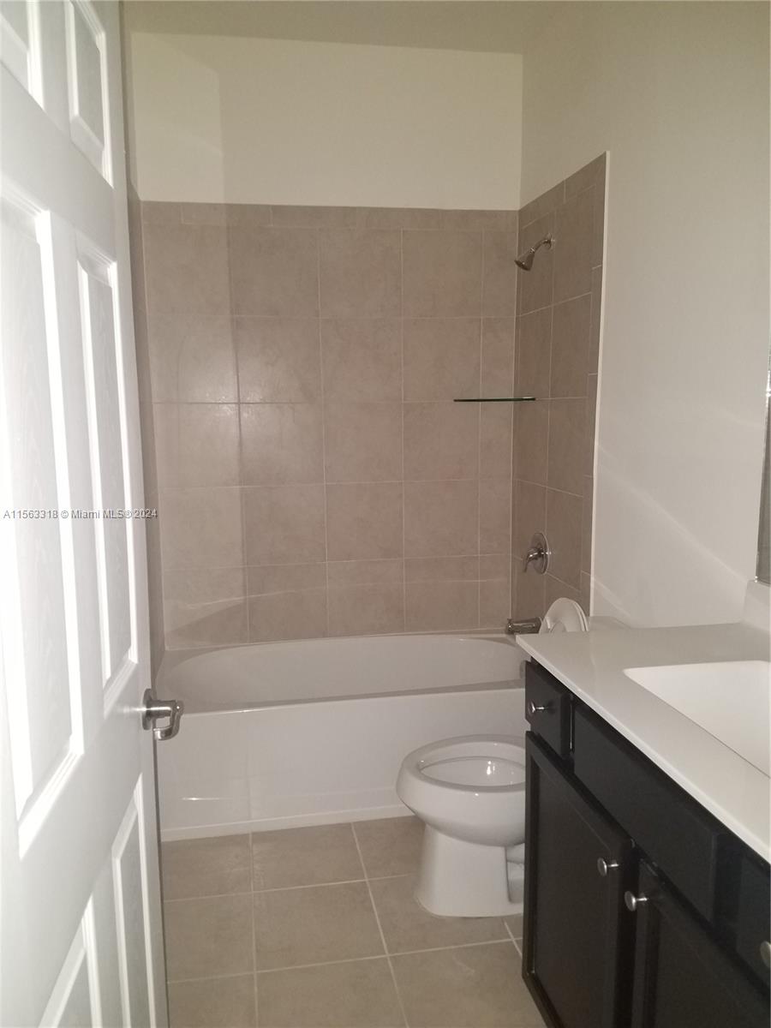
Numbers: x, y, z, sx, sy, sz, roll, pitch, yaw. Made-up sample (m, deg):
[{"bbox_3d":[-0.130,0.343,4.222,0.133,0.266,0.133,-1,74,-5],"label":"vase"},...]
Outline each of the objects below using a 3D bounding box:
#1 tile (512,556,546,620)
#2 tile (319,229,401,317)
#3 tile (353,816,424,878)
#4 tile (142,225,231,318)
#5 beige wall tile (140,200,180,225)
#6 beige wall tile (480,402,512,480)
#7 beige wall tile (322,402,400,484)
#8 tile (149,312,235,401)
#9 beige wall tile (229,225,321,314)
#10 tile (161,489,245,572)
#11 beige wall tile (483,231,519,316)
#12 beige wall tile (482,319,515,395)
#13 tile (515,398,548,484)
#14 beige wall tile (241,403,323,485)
[{"bbox_3d":[0.592,0.370,3.211,0.010,0.326,0.380,-2,9,-10],"label":"tile"},{"bbox_3d":[-0.095,-0.960,3.082,0.329,0.335,0.012,-2,8,-10],"label":"tile"},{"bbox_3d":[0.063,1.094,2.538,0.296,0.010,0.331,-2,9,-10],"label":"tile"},{"bbox_3d":[-0.753,-0.941,2.984,0.329,0.333,0.010,-2,9,-10],"label":"tile"},{"bbox_3d":[-0.844,-1.139,2.922,0.137,0.080,0.010,-2,8,-10],"label":"beige wall tile"},{"bbox_3d":[0.480,-0.319,3.313,0.142,0.335,0.009,-2,8,-10],"label":"beige wall tile"},{"bbox_3d":[-0.090,-0.299,3.200,0.330,0.333,0.010,-2,9,-10],"label":"beige wall tile"},{"bbox_3d":[-0.745,-0.602,3.014,0.330,0.335,0.012,-2,8,-10],"label":"tile"},{"bbox_3d":[-0.425,-0.954,3.043,0.330,0.333,0.010,-2,9,-10],"label":"beige wall tile"},{"bbox_3d":[-0.746,0.058,3.148,0.332,0.330,0.009,-2,8,-10],"label":"tile"},{"bbox_3d":[0.467,-0.988,3.198,0.140,0.340,0.012,-2,8,-8],"label":"beige wall tile"},{"bbox_3d":[0.475,-0.654,3.266,0.142,0.335,0.009,-2,8,-10],"label":"beige wall tile"},{"bbox_3d":[0.593,-0.291,3.112,0.012,0.334,0.342,-2,9,-12],"label":"tile"},{"bbox_3d":[-0.420,-0.287,3.158,0.332,0.335,0.009,-2,8,-10],"label":"beige wall tile"}]

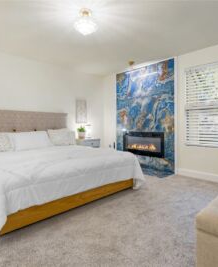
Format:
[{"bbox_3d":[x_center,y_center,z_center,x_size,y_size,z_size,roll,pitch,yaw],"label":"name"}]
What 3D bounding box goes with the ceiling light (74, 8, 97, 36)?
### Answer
[{"bbox_3d":[-0.293,-1.377,2.219,0.284,0.305,0.284,0,2,0],"label":"ceiling light"}]

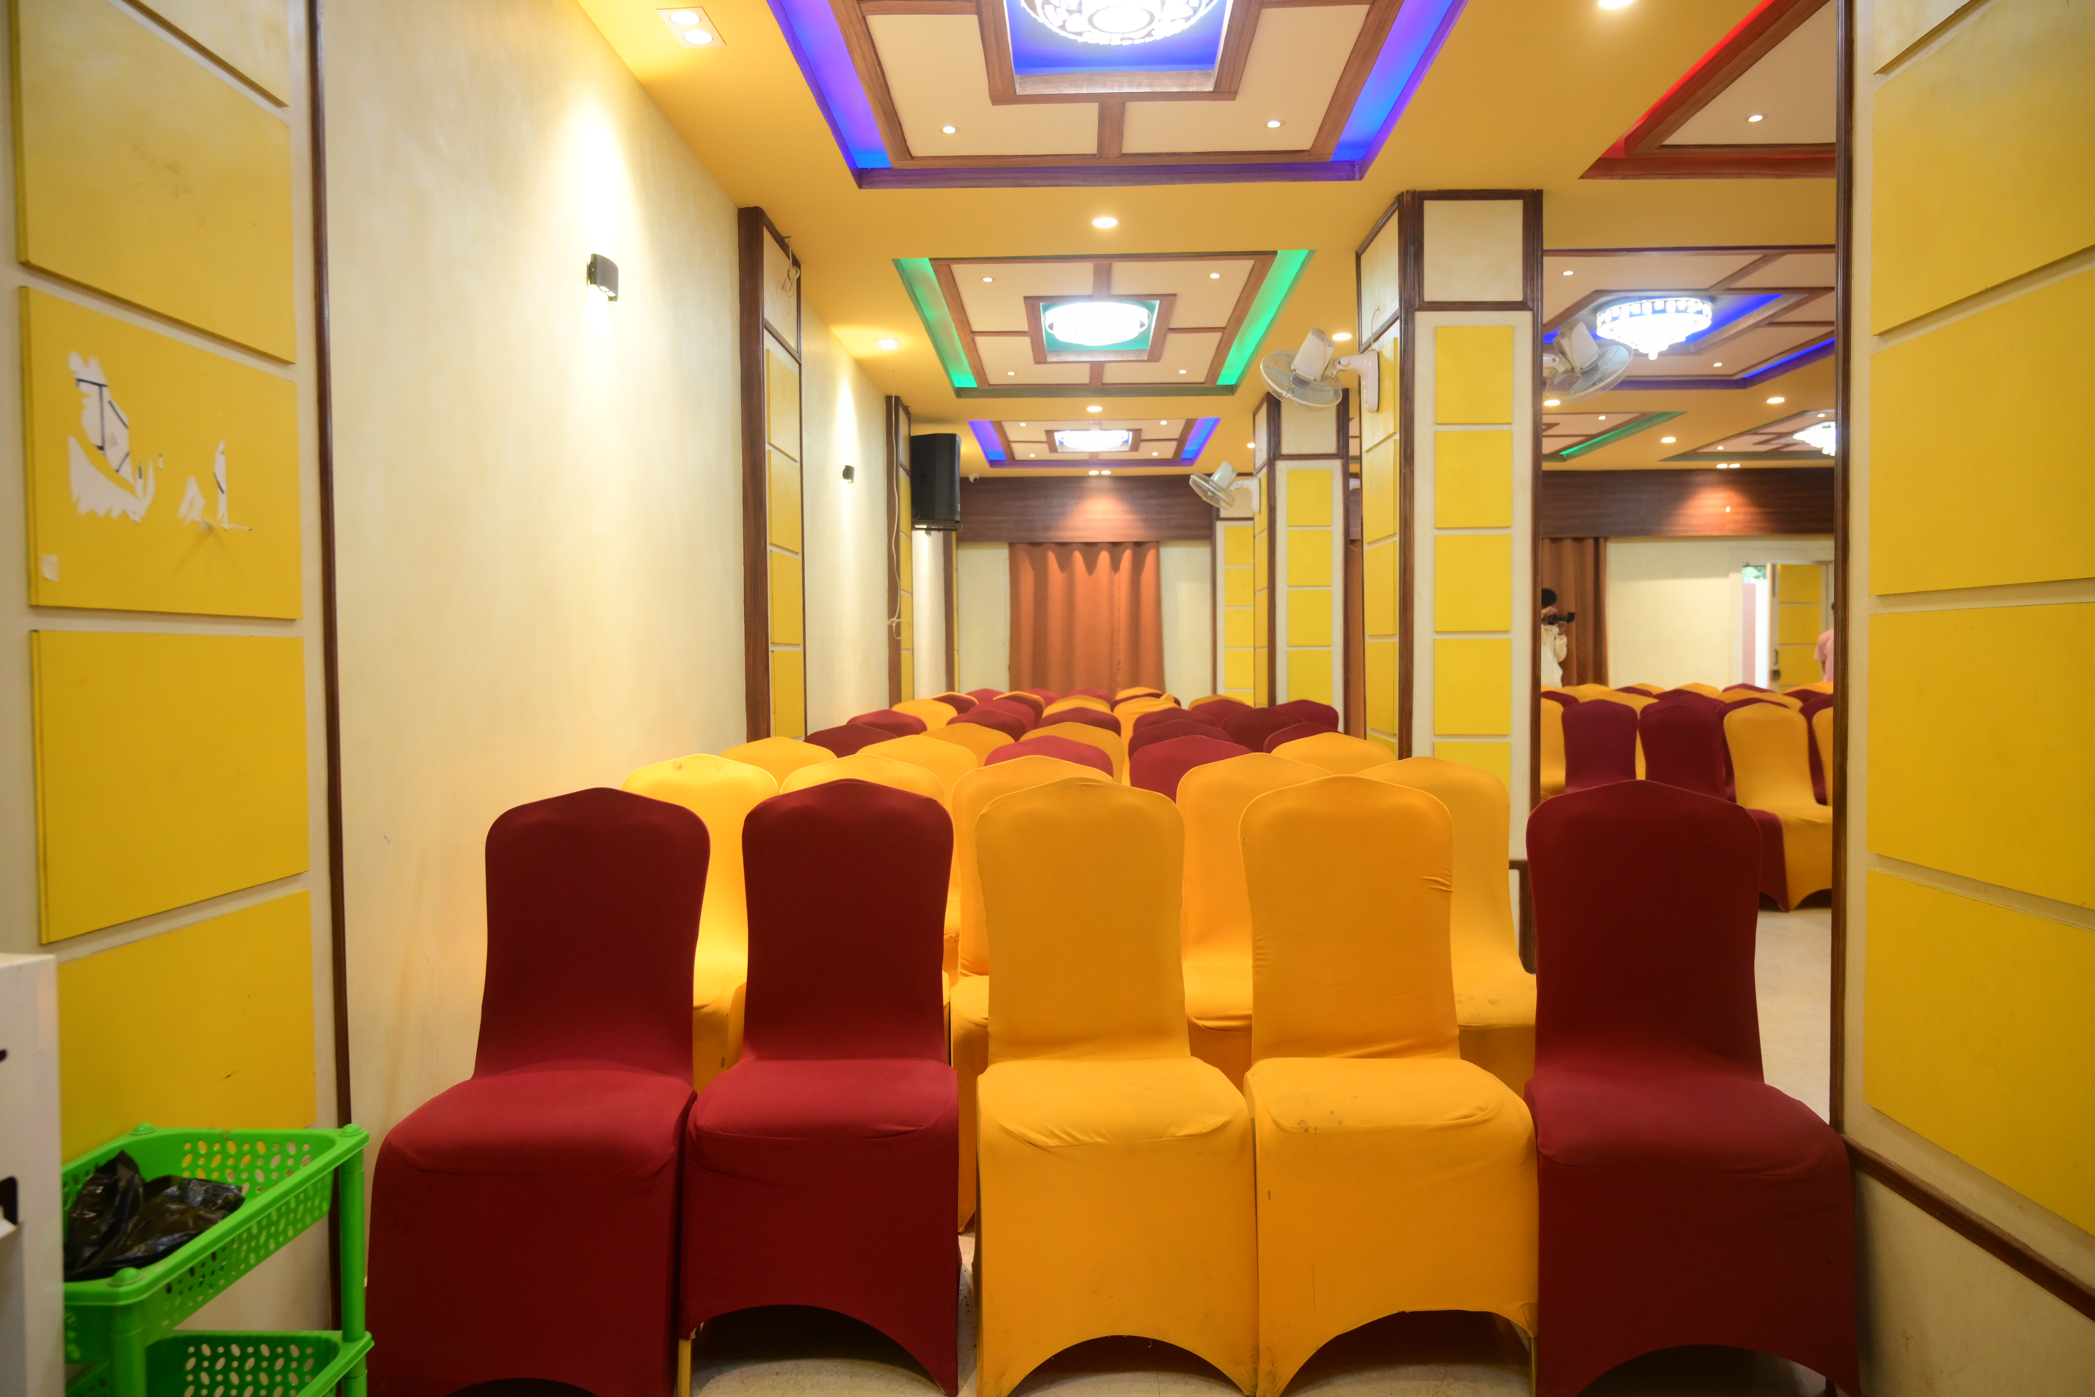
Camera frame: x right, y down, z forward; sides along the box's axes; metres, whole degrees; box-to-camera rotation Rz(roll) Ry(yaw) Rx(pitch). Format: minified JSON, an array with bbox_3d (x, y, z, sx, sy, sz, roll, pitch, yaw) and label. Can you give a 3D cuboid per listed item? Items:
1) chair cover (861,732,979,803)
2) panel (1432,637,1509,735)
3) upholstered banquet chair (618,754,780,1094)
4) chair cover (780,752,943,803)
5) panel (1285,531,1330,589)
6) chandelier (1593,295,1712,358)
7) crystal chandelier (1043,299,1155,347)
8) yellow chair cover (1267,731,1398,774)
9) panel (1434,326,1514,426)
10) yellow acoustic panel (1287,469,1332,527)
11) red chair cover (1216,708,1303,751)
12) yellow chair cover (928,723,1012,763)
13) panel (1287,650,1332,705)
[{"bbox_3d":[-0.415,0.587,4.172,0.450,0.945,0.530,0,2,2],"label":"chair cover"},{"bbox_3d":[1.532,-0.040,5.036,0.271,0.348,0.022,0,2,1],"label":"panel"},{"bbox_3d":[-0.867,0.613,3.233,0.450,0.930,0.580,0,2,1],"label":"upholstered banquet chair"},{"bbox_3d":[-0.452,0.617,3.163,0.450,0.945,0.530,0,2,2],"label":"chair cover"},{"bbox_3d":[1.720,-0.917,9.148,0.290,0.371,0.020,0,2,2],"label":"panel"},{"bbox_3d":[3.407,-2.066,7.845,0.610,0.330,0.610,0,2,1],"label":"chandelier"},{"bbox_3d":[0.255,-1.892,7.093,0.540,0.200,0.540,0,2,1],"label":"crystal chandelier"},{"bbox_3d":[0.877,0.577,4.033,0.450,0.930,0.580,0,2,1],"label":"yellow chair cover"},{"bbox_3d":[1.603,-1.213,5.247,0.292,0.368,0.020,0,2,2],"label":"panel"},{"bbox_3d":[1.711,-1.303,9.100,0.291,0.371,0.025,0,2,1],"label":"yellow acoustic panel"},{"bbox_3d":[1.045,0.520,6.537,0.455,0.945,0.560,0,2,1],"label":"red chair cover"},{"bbox_3d":[-0.298,0.559,4.877,0.445,0.935,0.530,0,2,1],"label":"yellow chair cover"},{"bbox_3d":[1.589,-0.128,8.427,0.267,0.336,0.020,0,2,1],"label":"panel"}]

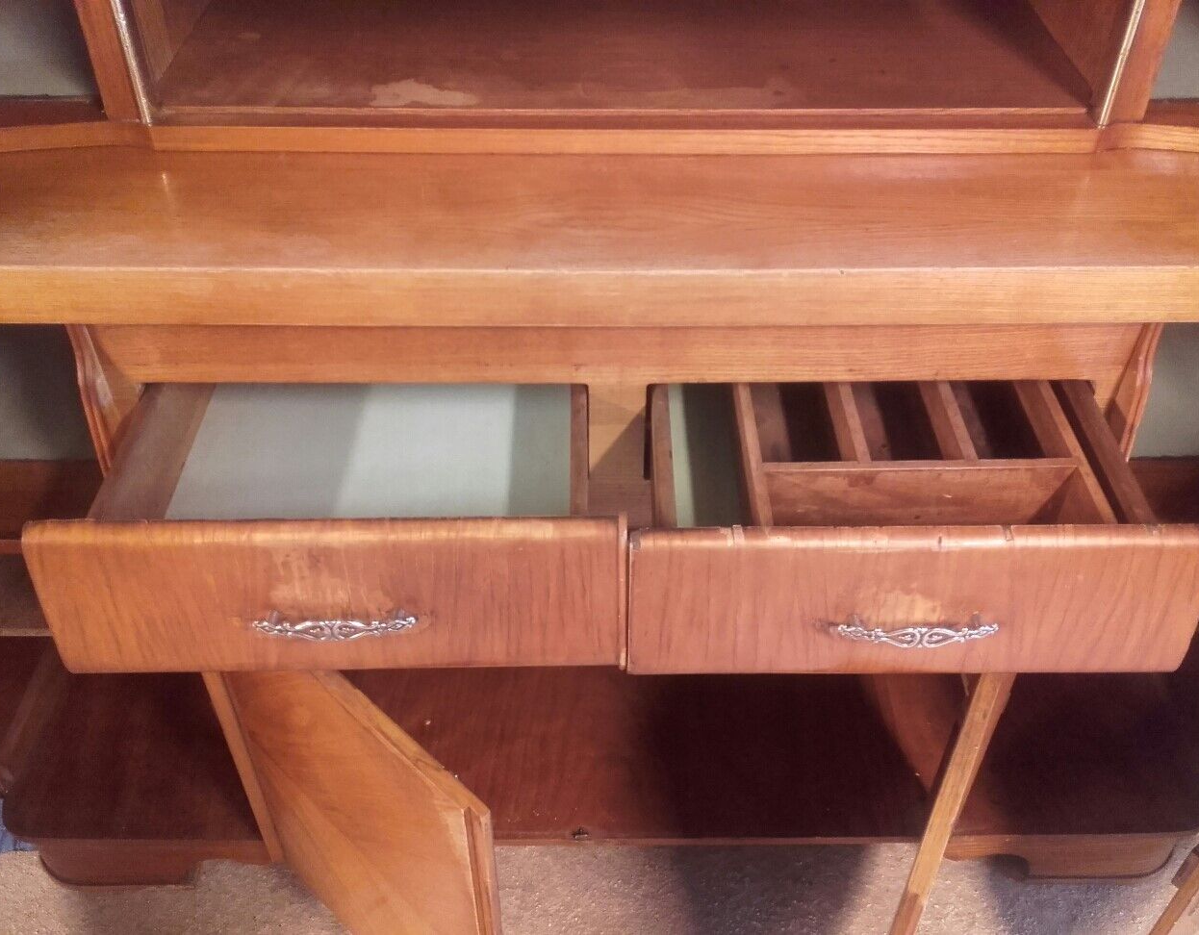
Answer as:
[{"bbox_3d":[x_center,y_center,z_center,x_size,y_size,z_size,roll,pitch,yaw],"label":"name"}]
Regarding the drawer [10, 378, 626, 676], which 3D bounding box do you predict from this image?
[{"bbox_3d":[-0.199,-0.024,0.983,0.433,0.118,0.430,0,41,0],"label":"drawer"}]

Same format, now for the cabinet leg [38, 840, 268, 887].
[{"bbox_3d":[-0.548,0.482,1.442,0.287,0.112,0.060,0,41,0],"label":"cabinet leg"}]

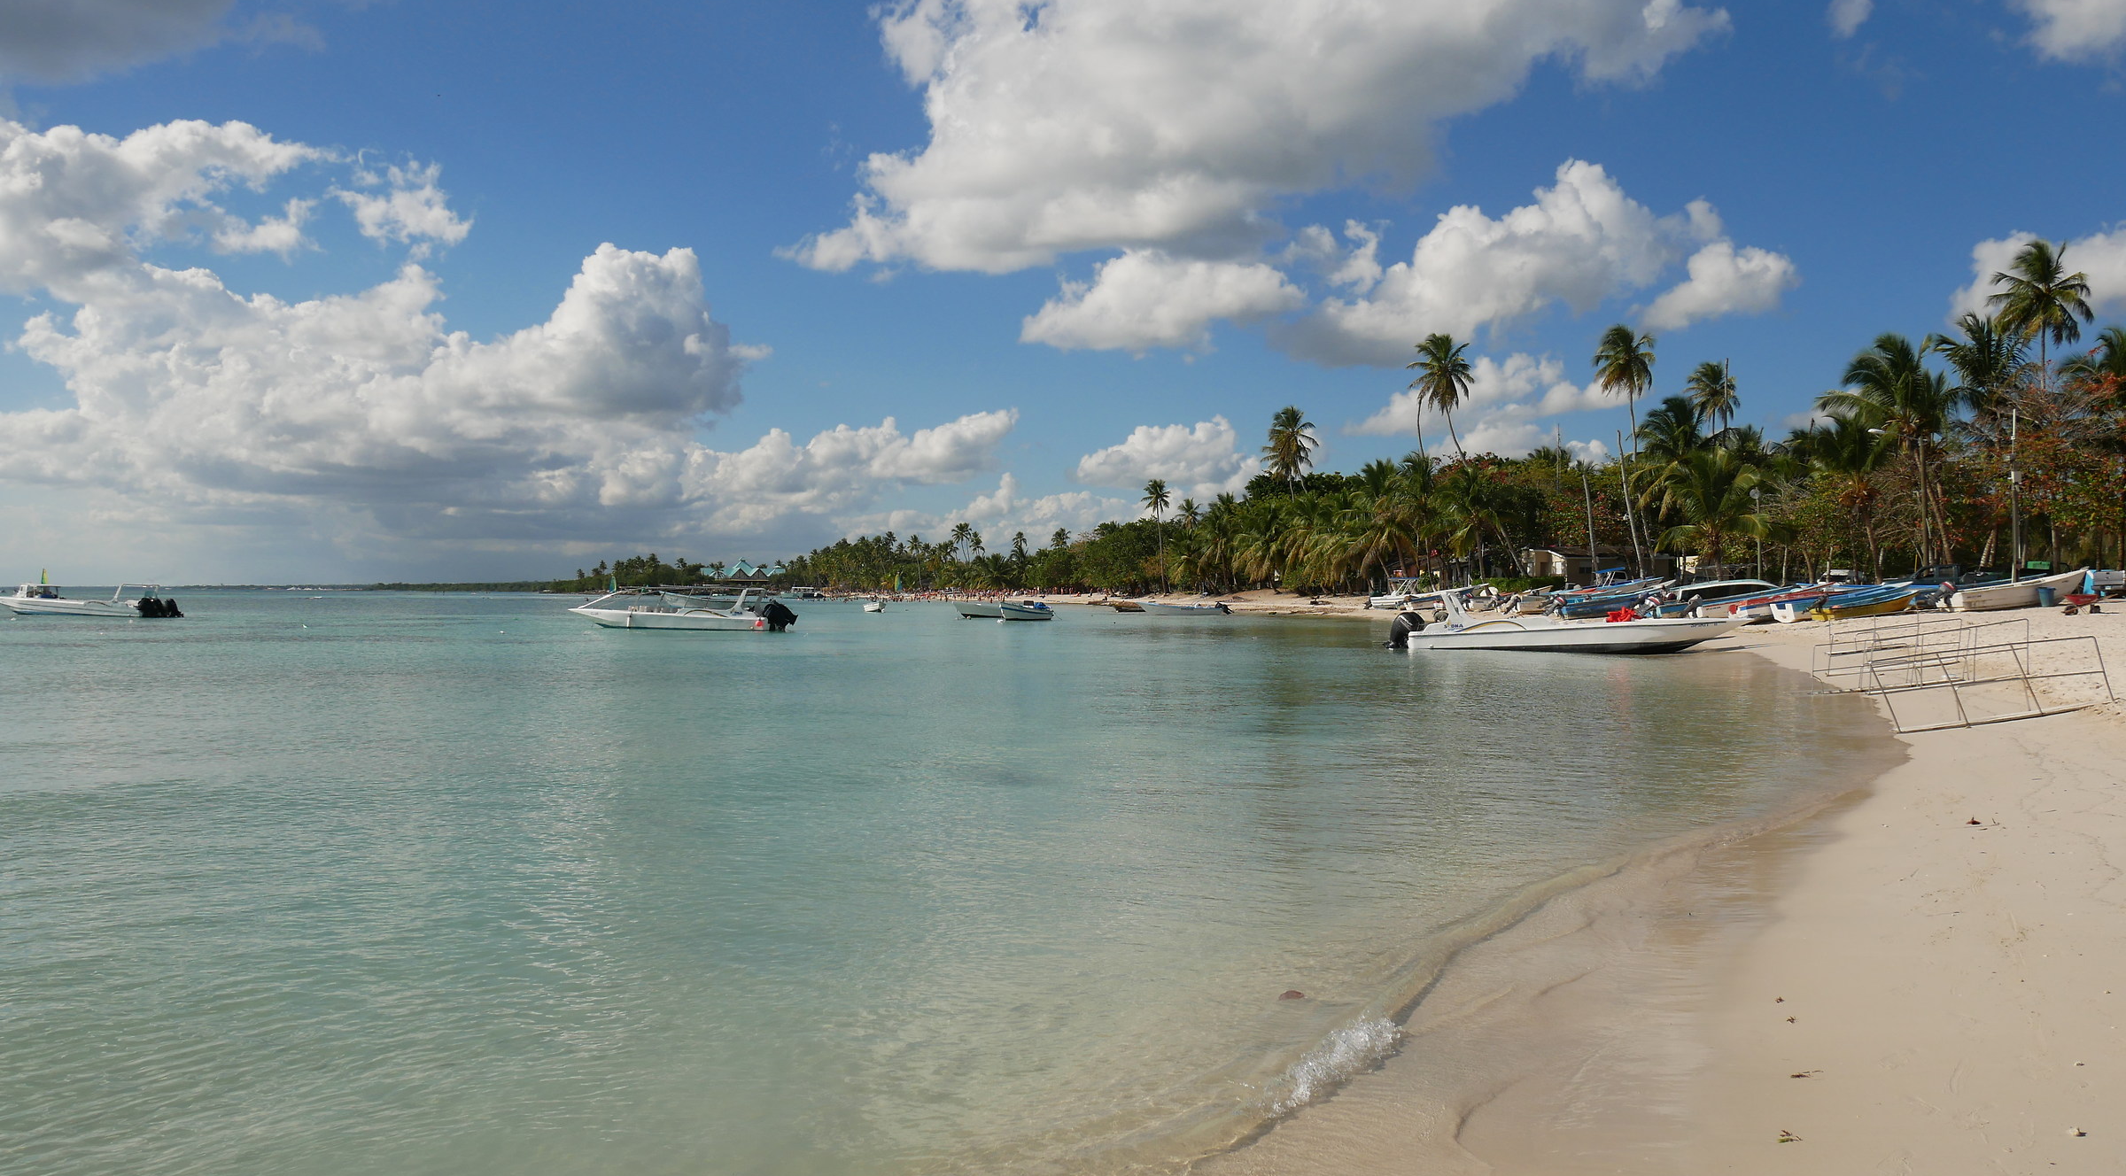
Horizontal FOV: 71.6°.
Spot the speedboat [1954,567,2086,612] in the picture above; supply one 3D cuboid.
[{"bbox_3d":[29.950,0.030,46.150,5.200,1.150,1.450,-3,1,-12],"label":"speedboat"}]

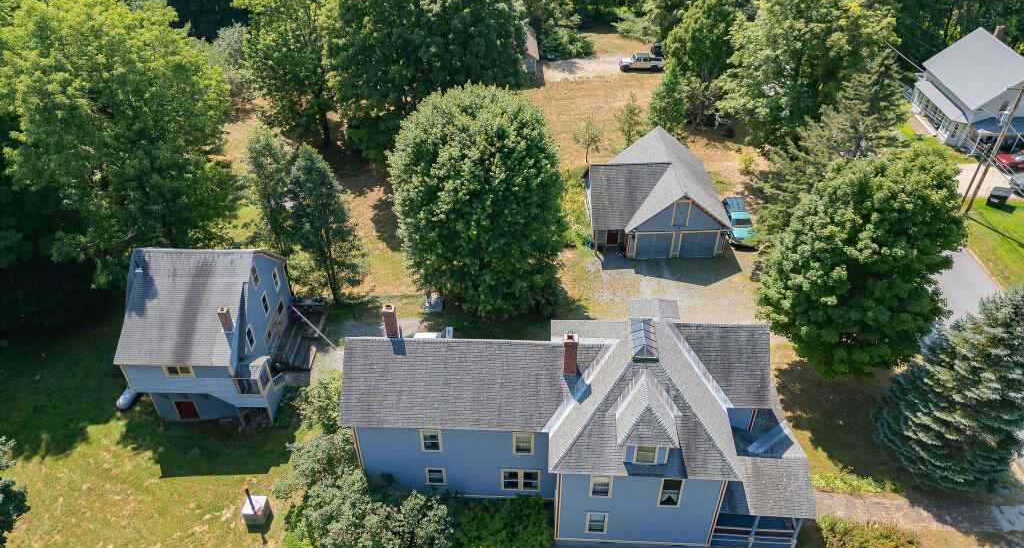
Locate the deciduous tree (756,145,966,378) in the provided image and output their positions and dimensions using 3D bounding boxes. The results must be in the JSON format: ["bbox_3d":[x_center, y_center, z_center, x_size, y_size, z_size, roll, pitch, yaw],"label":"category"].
[{"bbox_3d":[20.196,-0.465,41.960,10.600,14.600,10.600,-1,37,0],"label":"deciduous tree"}]

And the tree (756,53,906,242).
[{"bbox_3d":[24.260,-9.317,54.685,10.174,15.268,10.174,1,36,3],"label":"tree"}]

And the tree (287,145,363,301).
[{"bbox_3d":[-12.836,-3.005,47.769,4.900,12.300,4.900,-1,37,0],"label":"tree"}]

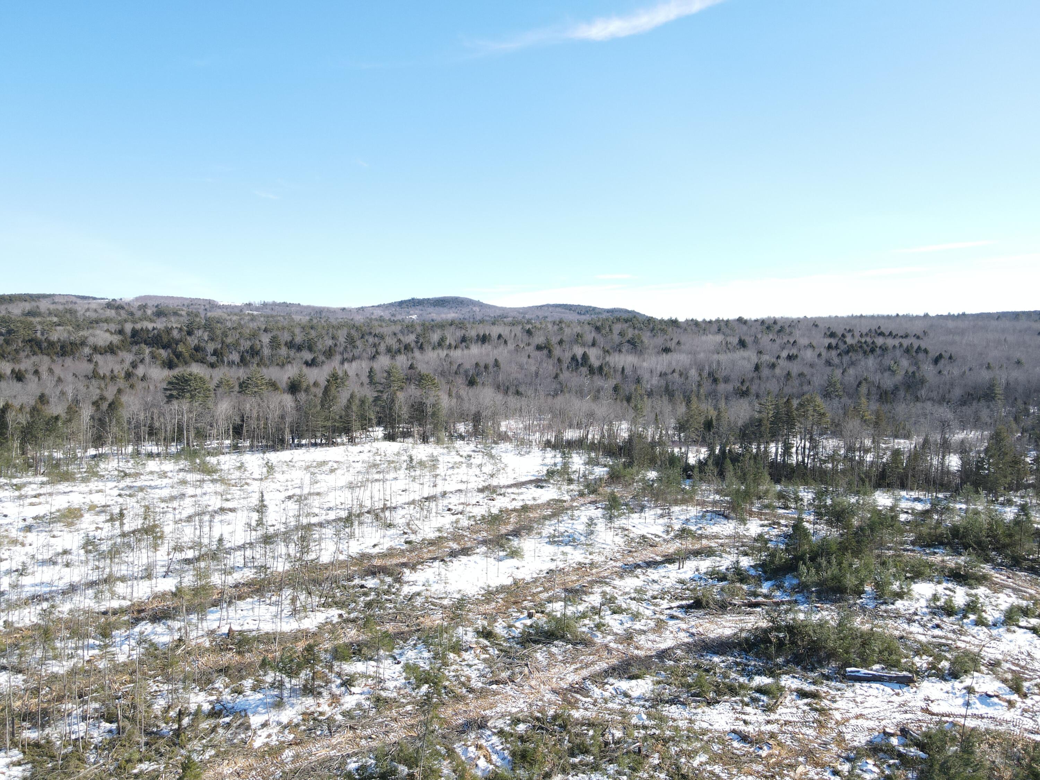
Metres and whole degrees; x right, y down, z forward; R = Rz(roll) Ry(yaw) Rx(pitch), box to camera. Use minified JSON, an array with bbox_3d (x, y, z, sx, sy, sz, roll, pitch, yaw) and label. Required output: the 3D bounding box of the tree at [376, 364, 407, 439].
[{"bbox_3d":[-31.790,2.970,178.000,7.400,18.400,7.200,0,5,0],"label":"tree"}]

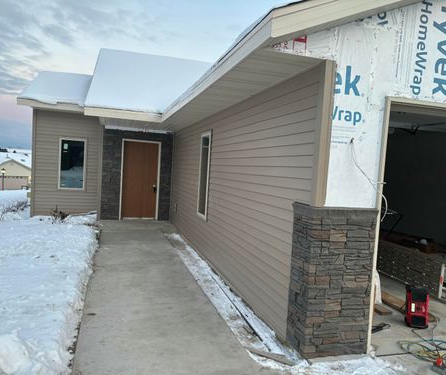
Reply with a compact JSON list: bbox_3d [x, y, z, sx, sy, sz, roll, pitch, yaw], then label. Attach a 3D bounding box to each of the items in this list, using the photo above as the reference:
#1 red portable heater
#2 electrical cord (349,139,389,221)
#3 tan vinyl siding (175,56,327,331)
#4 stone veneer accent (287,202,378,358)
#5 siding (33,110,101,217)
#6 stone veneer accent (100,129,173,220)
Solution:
[{"bbox_3d":[2.010,1.213,3.887,0.200,0.410,0.170,3,3,-3],"label":"red portable heater"},{"bbox_3d":[1.192,-0.059,3.126,0.380,0.670,0.120,2,3,-17],"label":"electrical cord"},{"bbox_3d":[-0.261,-0.013,6.582,0.096,2.456,7.408,2,3,-17],"label":"tan vinyl siding"},{"bbox_3d":[0.931,0.778,3.249,0.608,1.232,0.368,2,3,-17],"label":"stone veneer accent"},{"bbox_3d":[-4.584,-0.635,11.146,1.936,3.088,0.104,2,3,-17],"label":"siding"},{"bbox_3d":[-2.218,-0.308,9.859,1.792,2.379,0.104,2,3,-17],"label":"stone veneer accent"}]

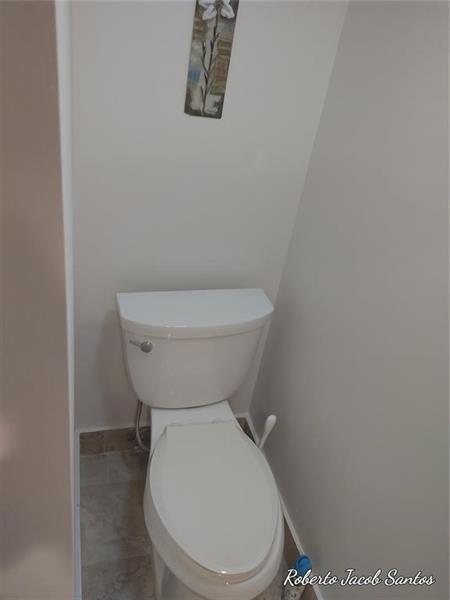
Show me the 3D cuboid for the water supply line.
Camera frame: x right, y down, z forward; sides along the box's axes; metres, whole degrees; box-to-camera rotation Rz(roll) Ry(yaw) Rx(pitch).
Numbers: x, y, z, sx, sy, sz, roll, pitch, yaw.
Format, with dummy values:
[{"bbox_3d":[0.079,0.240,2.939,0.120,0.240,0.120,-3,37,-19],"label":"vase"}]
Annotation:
[{"bbox_3d":[-0.293,0.451,1.616,0.060,0.285,0.060,-1,33,-18],"label":"water supply line"}]

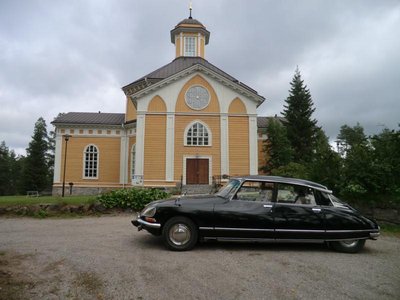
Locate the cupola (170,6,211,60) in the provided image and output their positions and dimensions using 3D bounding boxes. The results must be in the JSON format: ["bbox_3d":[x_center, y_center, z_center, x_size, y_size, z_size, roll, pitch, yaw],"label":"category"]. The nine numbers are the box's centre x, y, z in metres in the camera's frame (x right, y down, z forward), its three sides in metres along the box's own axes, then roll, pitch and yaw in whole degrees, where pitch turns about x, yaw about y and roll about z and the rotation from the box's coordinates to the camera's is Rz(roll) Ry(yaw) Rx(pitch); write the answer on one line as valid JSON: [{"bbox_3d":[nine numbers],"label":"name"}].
[{"bbox_3d":[-1.250,-15.675,38.116,5.500,8.200,5.500,0,-6,-4],"label":"cupola"}]

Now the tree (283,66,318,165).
[{"bbox_3d":[9.750,-1.960,26.869,3.900,12.700,3.900,0,-6,0],"label":"tree"}]

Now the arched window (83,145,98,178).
[{"bbox_3d":[-12.450,1.350,31.639,1.850,3.950,0.300,0,-6,-4],"label":"arched window"}]

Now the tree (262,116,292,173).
[{"bbox_3d":[6.800,0.807,24.556,2.900,6.700,2.900,0,-6,0],"label":"tree"}]

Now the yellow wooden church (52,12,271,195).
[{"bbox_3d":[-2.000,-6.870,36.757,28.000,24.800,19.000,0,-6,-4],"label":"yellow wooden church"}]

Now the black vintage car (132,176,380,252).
[{"bbox_3d":[1.200,1.275,5.997,4.850,1.440,1.800,0,-6,4],"label":"black vintage car"}]

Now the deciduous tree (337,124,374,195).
[{"bbox_3d":[10.900,0.764,19.532,2.900,5.500,2.900,0,-6,0],"label":"deciduous tree"}]

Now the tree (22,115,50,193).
[{"bbox_3d":[-24.300,0.650,41.171,4.600,11.600,4.600,0,-6,0],"label":"tree"}]

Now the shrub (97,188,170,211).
[{"bbox_3d":[-2.800,2.110,11.741,3.000,0.940,1.600,0,-6,0],"label":"shrub"}]

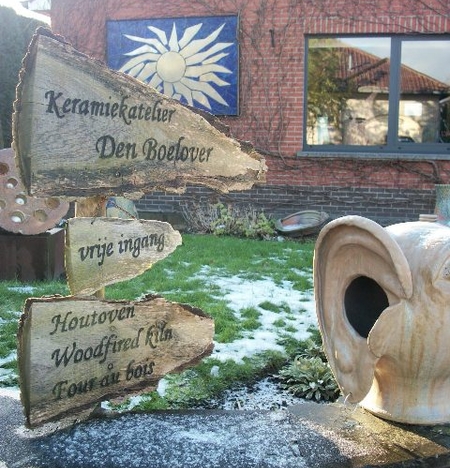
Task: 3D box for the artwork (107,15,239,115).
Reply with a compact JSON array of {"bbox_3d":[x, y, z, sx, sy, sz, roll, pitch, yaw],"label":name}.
[{"bbox_3d":[-0.727,-2.278,9.450,1.888,1.333,0.050,3,10,14],"label":"artwork"}]

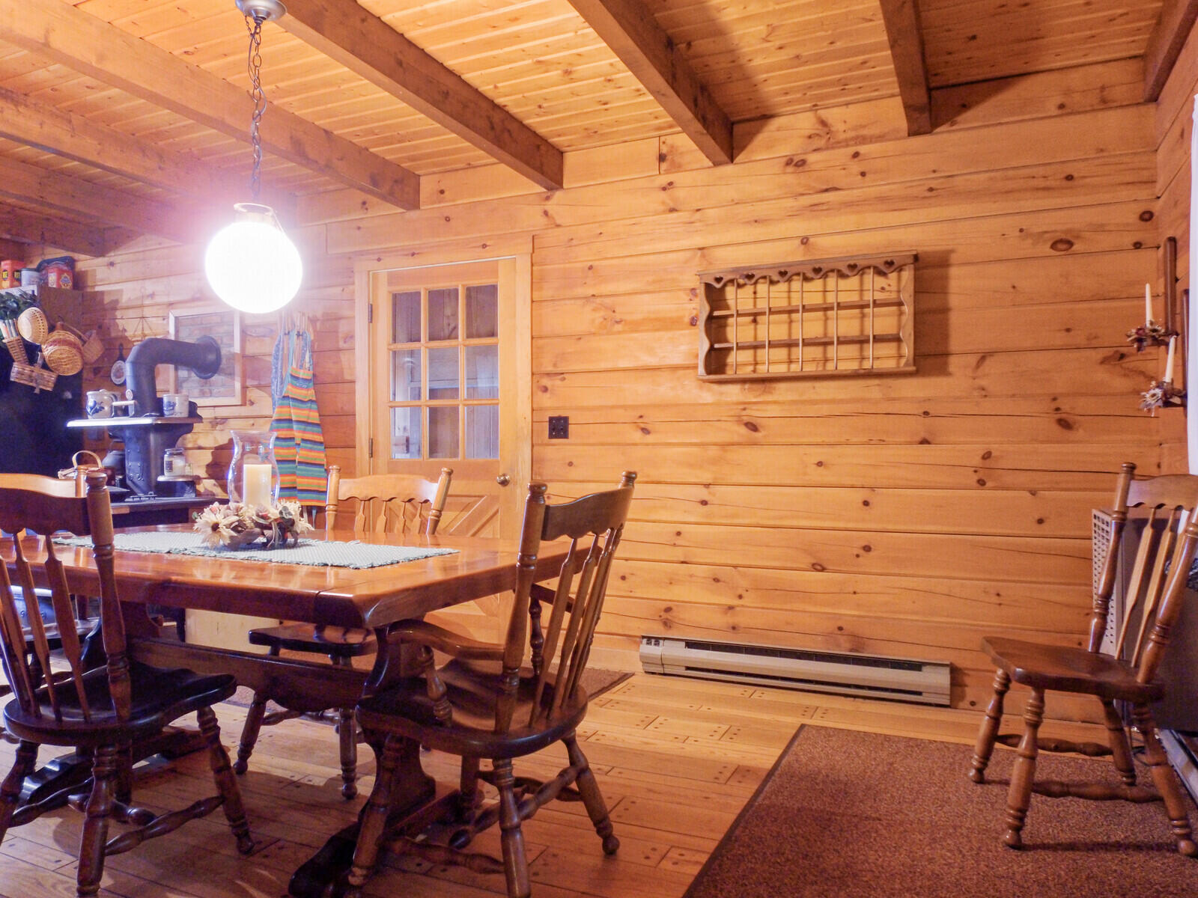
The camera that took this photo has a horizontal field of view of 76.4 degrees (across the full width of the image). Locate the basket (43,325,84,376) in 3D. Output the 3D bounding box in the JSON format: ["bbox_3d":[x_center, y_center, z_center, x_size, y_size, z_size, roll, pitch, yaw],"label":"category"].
[{"bbox_3d":[-3.483,-0.629,4.941,0.235,0.250,0.150,0,22,-40],"label":"basket"}]

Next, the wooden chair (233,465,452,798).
[{"bbox_3d":[-0.862,0.566,2.627,0.510,0.985,0.530,0,0,25],"label":"wooden chair"}]

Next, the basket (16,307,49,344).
[{"bbox_3d":[-3.558,-0.768,4.789,0.230,0.230,0.100,9,3,22],"label":"basket"}]

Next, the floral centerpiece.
[{"bbox_3d":[-1.121,0.239,2.470,0.350,0.130,0.340,0,0,-24],"label":"floral centerpiece"}]

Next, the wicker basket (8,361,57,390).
[{"bbox_3d":[-3.586,-0.466,4.825,0.075,0.120,0.245,0,-10,23],"label":"wicker basket"}]

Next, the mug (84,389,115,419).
[{"bbox_3d":[-2.843,-0.253,4.335,0.138,0.148,0.122,0,0,-33],"label":"mug"}]

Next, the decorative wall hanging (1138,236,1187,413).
[{"bbox_3d":[1.902,-0.420,2.580,0.120,0.600,0.290,0,0,25],"label":"decorative wall hanging"}]

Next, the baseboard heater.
[{"bbox_3d":[0.807,0.953,3.315,1.314,0.172,0.066,0,0,23],"label":"baseboard heater"}]

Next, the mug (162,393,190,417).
[{"bbox_3d":[-2.301,-0.237,4.141,0.125,0.125,0.130,0,0,-29],"label":"mug"}]

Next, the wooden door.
[{"bbox_3d":[-0.847,0.033,4.044,1.020,2.070,0.070,0,0,23],"label":"wooden door"}]

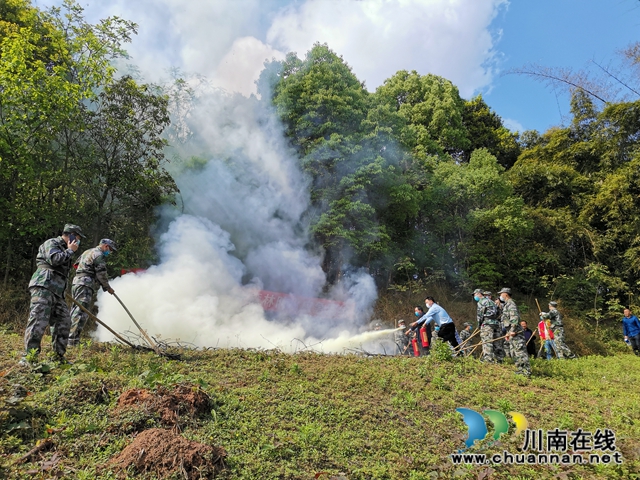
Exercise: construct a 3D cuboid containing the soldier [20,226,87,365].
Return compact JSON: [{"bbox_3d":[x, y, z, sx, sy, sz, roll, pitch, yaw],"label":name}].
[{"bbox_3d":[-3.255,0.663,5.850,0.580,1.700,0.550,0,0,-35],"label":"soldier"}]

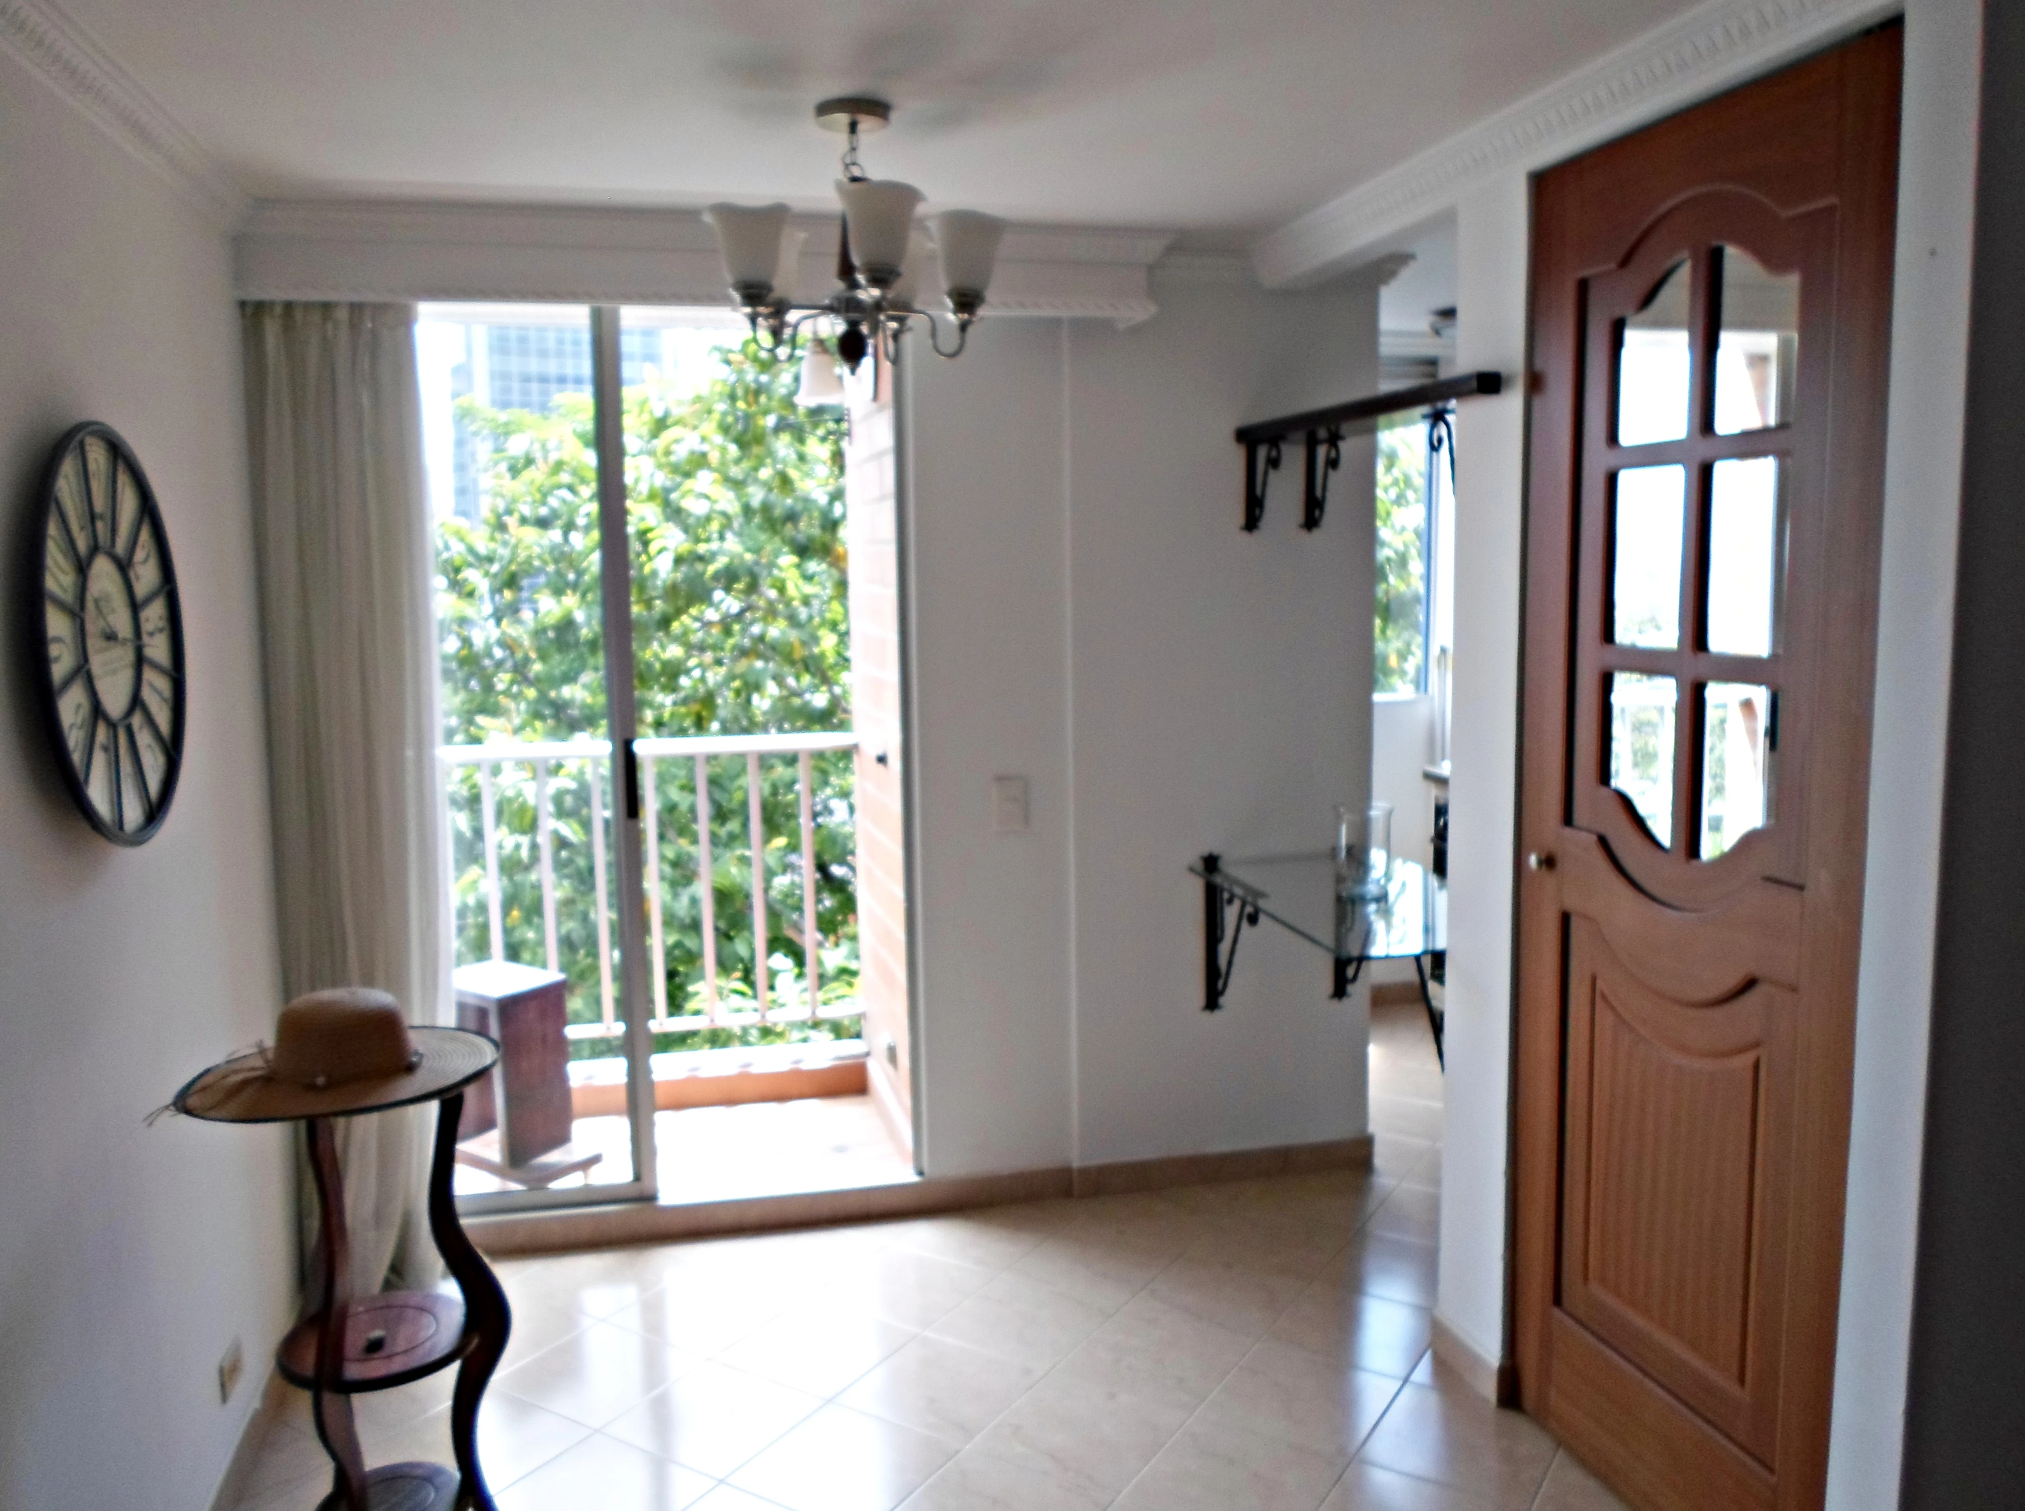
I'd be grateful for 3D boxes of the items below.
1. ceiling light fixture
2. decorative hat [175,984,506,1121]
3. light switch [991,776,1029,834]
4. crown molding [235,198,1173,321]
[{"bbox_3d":[-0.243,-0.813,2.309,0.490,0.410,0.490,-3,7,-12],"label":"ceiling light fixture"},{"bbox_3d":[-0.970,0.405,2.123,0.420,0.110,0.420,-3,7,-12],"label":"decorative hat"},{"bbox_3d":[-0.006,0.118,3.463,0.083,0.127,0.012,-3,7,-12],"label":"light switch"},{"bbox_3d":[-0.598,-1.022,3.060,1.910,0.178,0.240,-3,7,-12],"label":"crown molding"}]

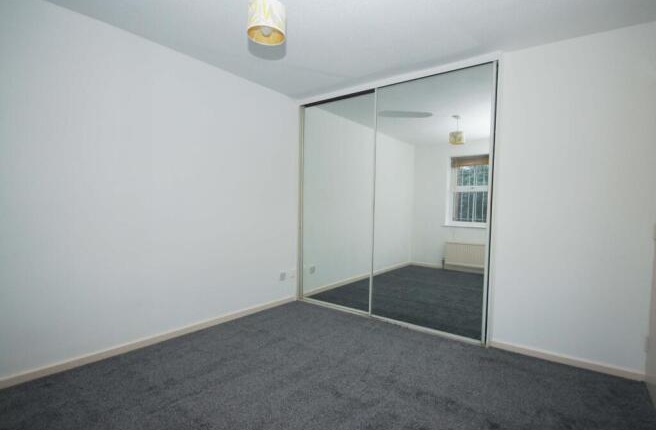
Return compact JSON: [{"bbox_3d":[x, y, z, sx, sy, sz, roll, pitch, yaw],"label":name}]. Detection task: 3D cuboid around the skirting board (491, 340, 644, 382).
[{"bbox_3d":[1.721,1.062,2.160,0.900,0.064,0.018,2,2,31],"label":"skirting board"}]

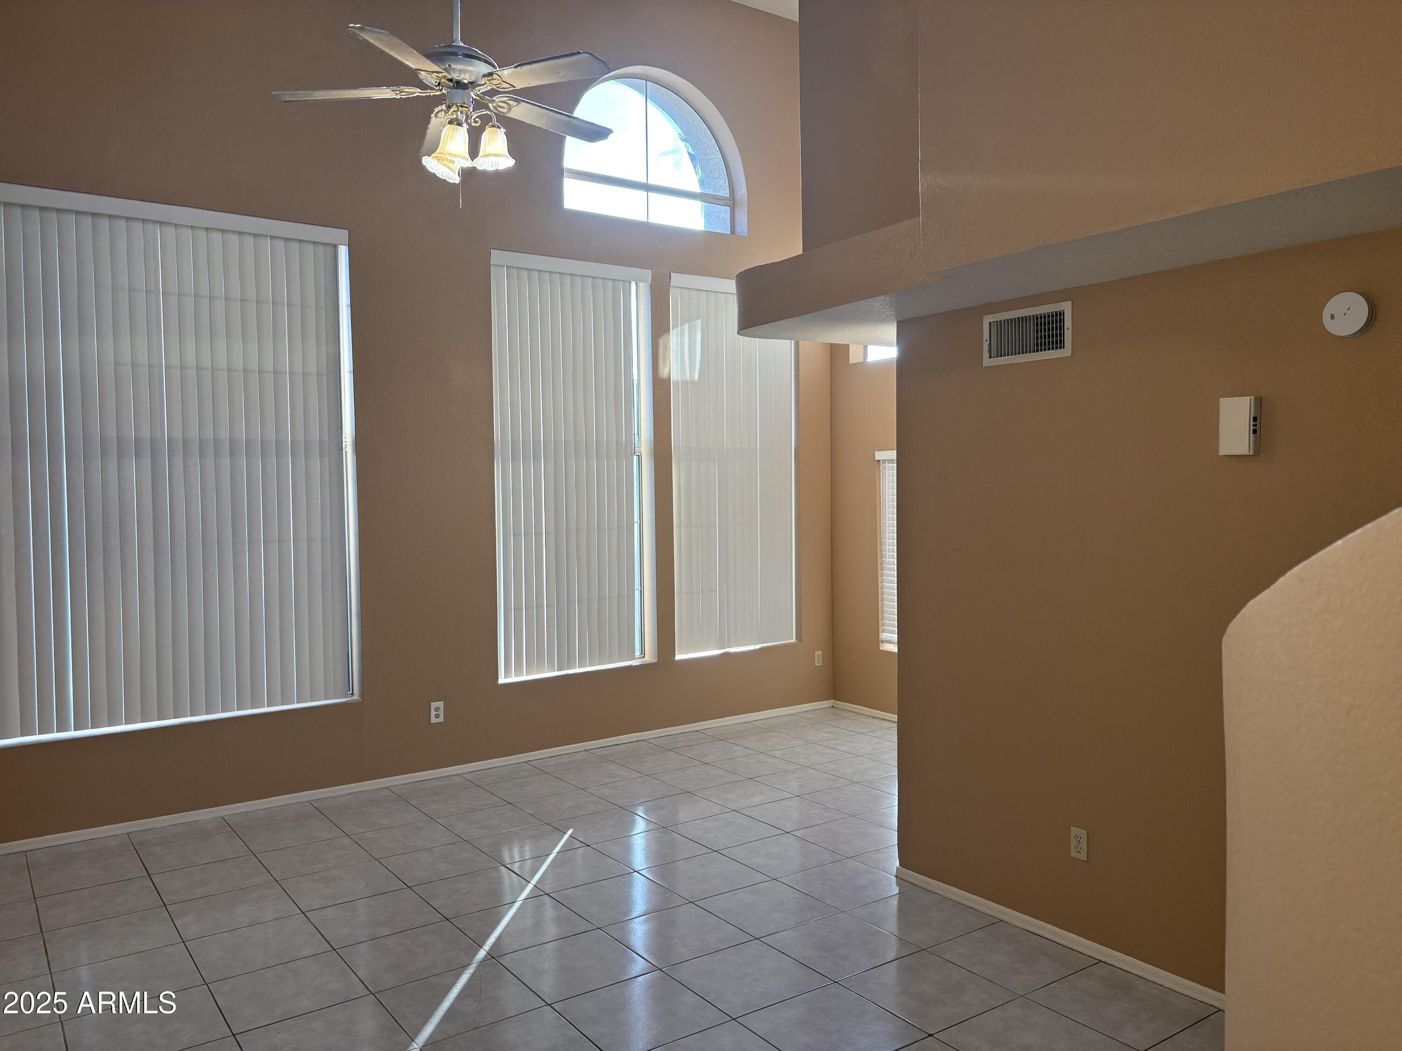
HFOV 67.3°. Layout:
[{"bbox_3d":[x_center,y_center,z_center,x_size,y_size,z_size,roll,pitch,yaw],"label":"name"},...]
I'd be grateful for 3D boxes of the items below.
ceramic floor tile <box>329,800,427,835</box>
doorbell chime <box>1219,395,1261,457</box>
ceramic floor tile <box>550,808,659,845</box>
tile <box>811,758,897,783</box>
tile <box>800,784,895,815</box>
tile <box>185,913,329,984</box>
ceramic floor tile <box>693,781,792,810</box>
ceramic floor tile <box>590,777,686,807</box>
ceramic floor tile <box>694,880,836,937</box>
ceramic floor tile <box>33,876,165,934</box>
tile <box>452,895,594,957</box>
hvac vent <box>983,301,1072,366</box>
[{"bbox_3d":[-1.767,1.594,5.758,0.447,0.010,0.447,-2,2,-35],"label":"ceramic floor tile"},{"bbox_3d":[1.727,-0.316,3.371,0.050,0.182,0.108,-2,3,-35],"label":"doorbell chime"},{"bbox_3d":[-0.503,1.578,5.515,0.448,0.010,0.448,-2,2,-35],"label":"ceramic floor tile"},{"bbox_3d":[0.976,1.526,6.577,0.447,0.010,0.447,-2,2,-35],"label":"tile"},{"bbox_3d":[0.859,1.531,5.894,0.447,0.010,0.447,-2,2,-35],"label":"tile"},{"bbox_3d":[-1.719,1.643,4.102,0.449,0.010,0.447,-2,2,-35],"label":"tile"},{"bbox_3d":[0.242,1.550,6.040,0.449,0.010,0.447,-2,2,-35],"label":"ceramic floor tile"},{"bbox_3d":[-0.387,1.555,6.141,0.449,0.010,0.447,-2,2,-35],"label":"ceramic floor tile"},{"bbox_3d":[0.277,1.605,4.423,0.449,0.010,0.447,-2,2,-35],"label":"ceramic floor tile"},{"bbox_3d":[-2.632,1.651,4.596,0.447,0.010,0.447,-2,2,-35],"label":"ceramic floor tile"},{"bbox_3d":[-0.715,1.609,4.225,0.443,0.010,0.443,-2,2,-35],"label":"tile"},{"bbox_3d":[1.248,-0.735,4.063,0.020,0.203,0.410,-2,2,-35],"label":"hvac vent"}]

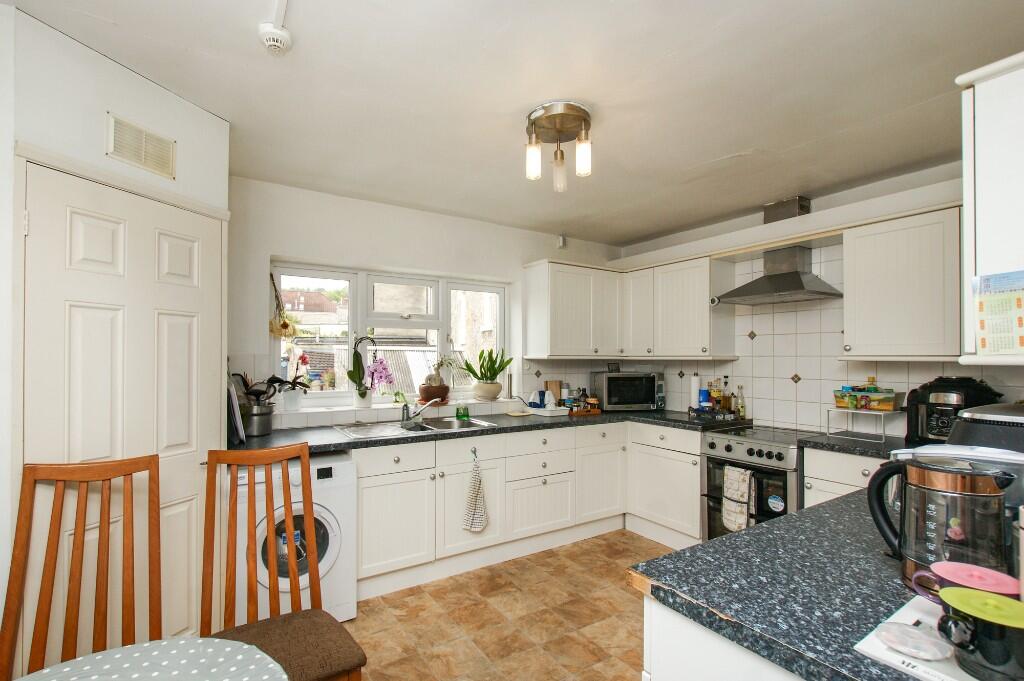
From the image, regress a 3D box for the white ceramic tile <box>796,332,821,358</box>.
[{"bbox_3d":[1.973,0.028,2.833,0.010,0.150,0.148,1,-2,-35],"label":"white ceramic tile"}]

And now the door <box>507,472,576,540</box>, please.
[{"bbox_3d":[0.210,1.173,3.030,0.605,0.400,0.022,1,-2,-31],"label":"door"}]

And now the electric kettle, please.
[{"bbox_3d":[0.898,0.380,0.892,0.155,0.250,0.215,1,-2,-27],"label":"electric kettle"}]

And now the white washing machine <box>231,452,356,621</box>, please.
[{"bbox_3d":[-1.209,1.053,2.354,0.590,0.850,0.570,1,-1,-30],"label":"white washing machine"}]

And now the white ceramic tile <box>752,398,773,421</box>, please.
[{"bbox_3d":[1.808,0.496,3.065,0.010,0.150,0.148,1,-2,-35],"label":"white ceramic tile"}]

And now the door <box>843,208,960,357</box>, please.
[{"bbox_3d":[2.053,-0.280,2.270,0.020,0.720,0.475,1,-2,-36],"label":"door"}]

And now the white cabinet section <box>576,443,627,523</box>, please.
[{"bbox_3d":[0.679,1.080,3.250,0.500,0.560,0.020,1,-2,-32],"label":"white cabinet section"}]

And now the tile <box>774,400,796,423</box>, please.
[{"bbox_3d":[1.881,0.490,2.942,0.010,0.150,0.150,1,-1,-30],"label":"tile"}]

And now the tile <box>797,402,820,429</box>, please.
[{"bbox_3d":[1.973,0.491,2.833,0.010,0.150,0.148,1,-2,-35],"label":"tile"}]

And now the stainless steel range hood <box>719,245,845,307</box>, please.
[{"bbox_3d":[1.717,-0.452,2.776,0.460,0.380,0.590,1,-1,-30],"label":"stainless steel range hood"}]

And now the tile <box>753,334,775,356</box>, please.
[{"bbox_3d":[1.821,0.039,3.090,0.010,0.150,0.150,1,-2,-31],"label":"tile"}]

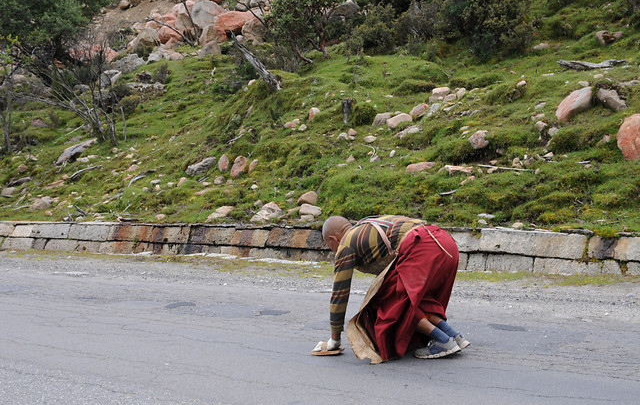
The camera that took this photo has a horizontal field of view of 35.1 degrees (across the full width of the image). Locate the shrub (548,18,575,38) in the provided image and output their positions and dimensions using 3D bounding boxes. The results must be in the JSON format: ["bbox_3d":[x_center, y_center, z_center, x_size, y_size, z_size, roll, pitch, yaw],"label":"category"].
[{"bbox_3d":[5.727,-4.127,24.000,0.600,0.470,0.520,0,1,0],"label":"shrub"}]

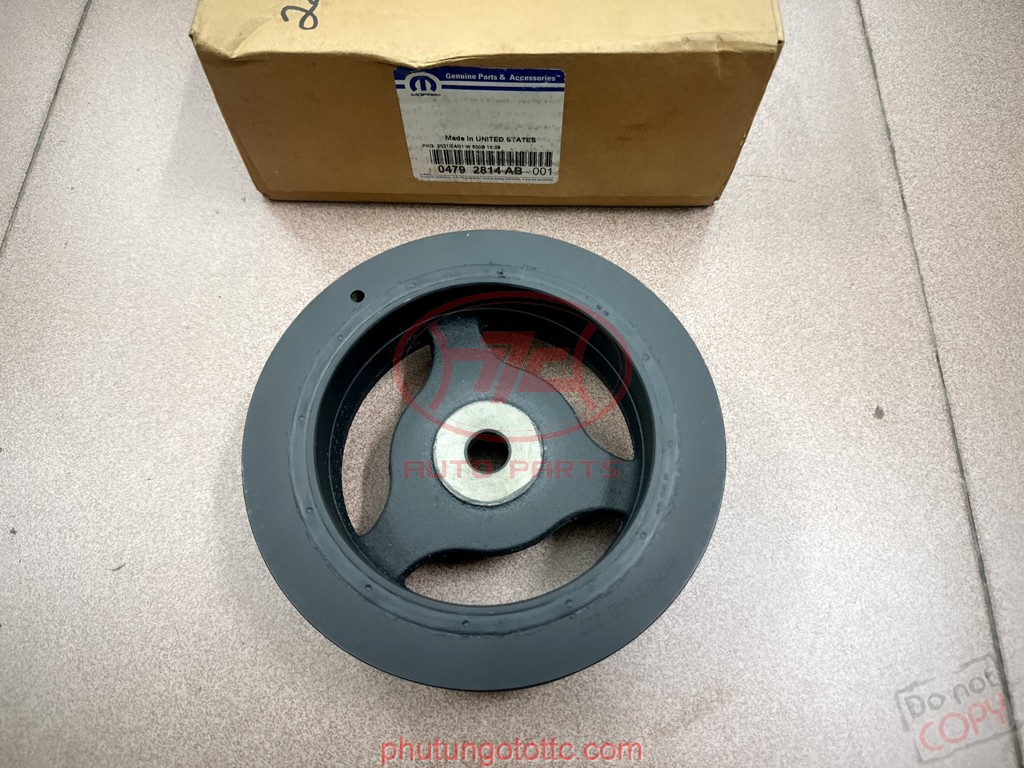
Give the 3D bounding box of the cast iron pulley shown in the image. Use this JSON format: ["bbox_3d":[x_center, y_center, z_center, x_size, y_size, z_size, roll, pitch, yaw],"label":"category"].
[{"bbox_3d":[-0.009,0.024,0.262,0.164,0.043,0.164,0,67,0],"label":"cast iron pulley"}]

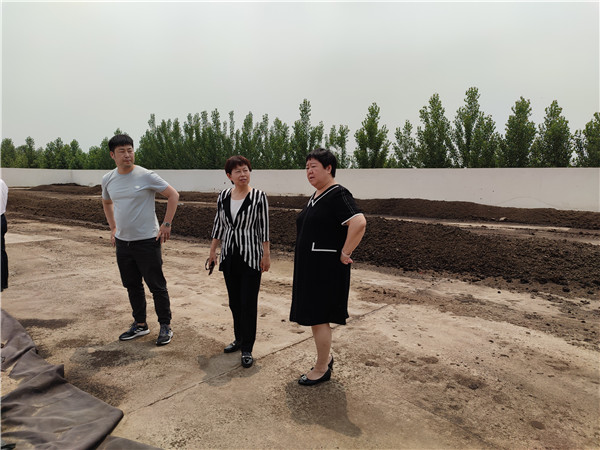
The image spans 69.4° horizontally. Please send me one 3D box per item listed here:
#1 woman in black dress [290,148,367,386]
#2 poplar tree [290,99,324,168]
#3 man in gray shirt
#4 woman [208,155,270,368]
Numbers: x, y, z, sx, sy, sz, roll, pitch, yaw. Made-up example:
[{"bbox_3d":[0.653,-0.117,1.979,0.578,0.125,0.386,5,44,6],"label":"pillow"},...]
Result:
[{"bbox_3d":[0.197,0.289,2.998,0.440,1.614,0.520,-4,8,-30],"label":"woman in black dress"},{"bbox_3d":[0.463,-4.775,26.614,2.119,5.824,2.119,0,7,0],"label":"poplar tree"},{"bbox_3d":[-1.379,0.124,3.710,0.610,1.766,0.370,0,7,3],"label":"man in gray shirt"},{"bbox_3d":[-0.474,0.261,3.351,0.480,1.584,0.320,1,7,11],"label":"woman"}]

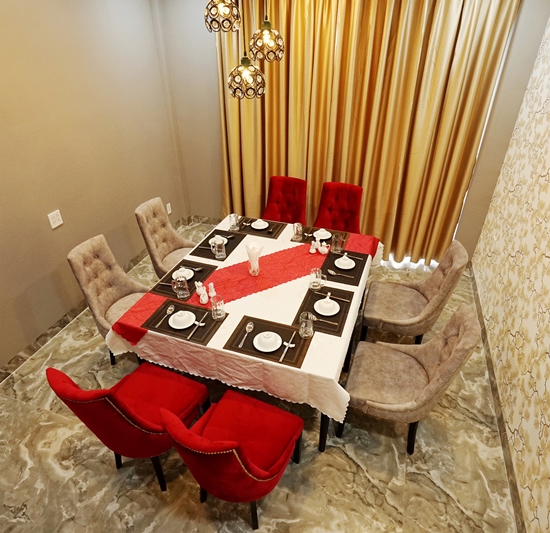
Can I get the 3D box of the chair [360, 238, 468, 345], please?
[{"bbox_3d":[0.998,0.273,2.649,0.610,0.970,0.510,9,36,17],"label":"chair"}]

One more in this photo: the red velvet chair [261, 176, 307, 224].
[{"bbox_3d":[0.076,-0.330,3.608,0.510,0.970,0.610,9,36,17],"label":"red velvet chair"}]

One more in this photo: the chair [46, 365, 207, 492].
[{"bbox_3d":[-0.760,0.797,1.996,0.510,0.970,0.610,12,37,21],"label":"chair"}]

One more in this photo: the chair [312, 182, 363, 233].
[{"bbox_3d":[0.569,-0.225,3.417,0.510,0.970,0.610,11,36,20],"label":"chair"}]

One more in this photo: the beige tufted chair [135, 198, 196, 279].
[{"bbox_3d":[-0.885,-0.106,3.345,0.610,0.970,0.510,10,36,18],"label":"beige tufted chair"}]

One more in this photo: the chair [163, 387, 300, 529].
[{"bbox_3d":[-0.190,0.903,1.799,0.510,0.970,0.610,14,37,23],"label":"chair"}]

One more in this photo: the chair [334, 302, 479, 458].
[{"bbox_3d":[0.752,0.647,2.110,0.610,0.970,0.510,10,36,18],"label":"chair"}]

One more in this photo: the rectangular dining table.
[{"bbox_3d":[-0.042,0.366,2.763,1.377,0.770,1.562,10,36,18],"label":"rectangular dining table"}]

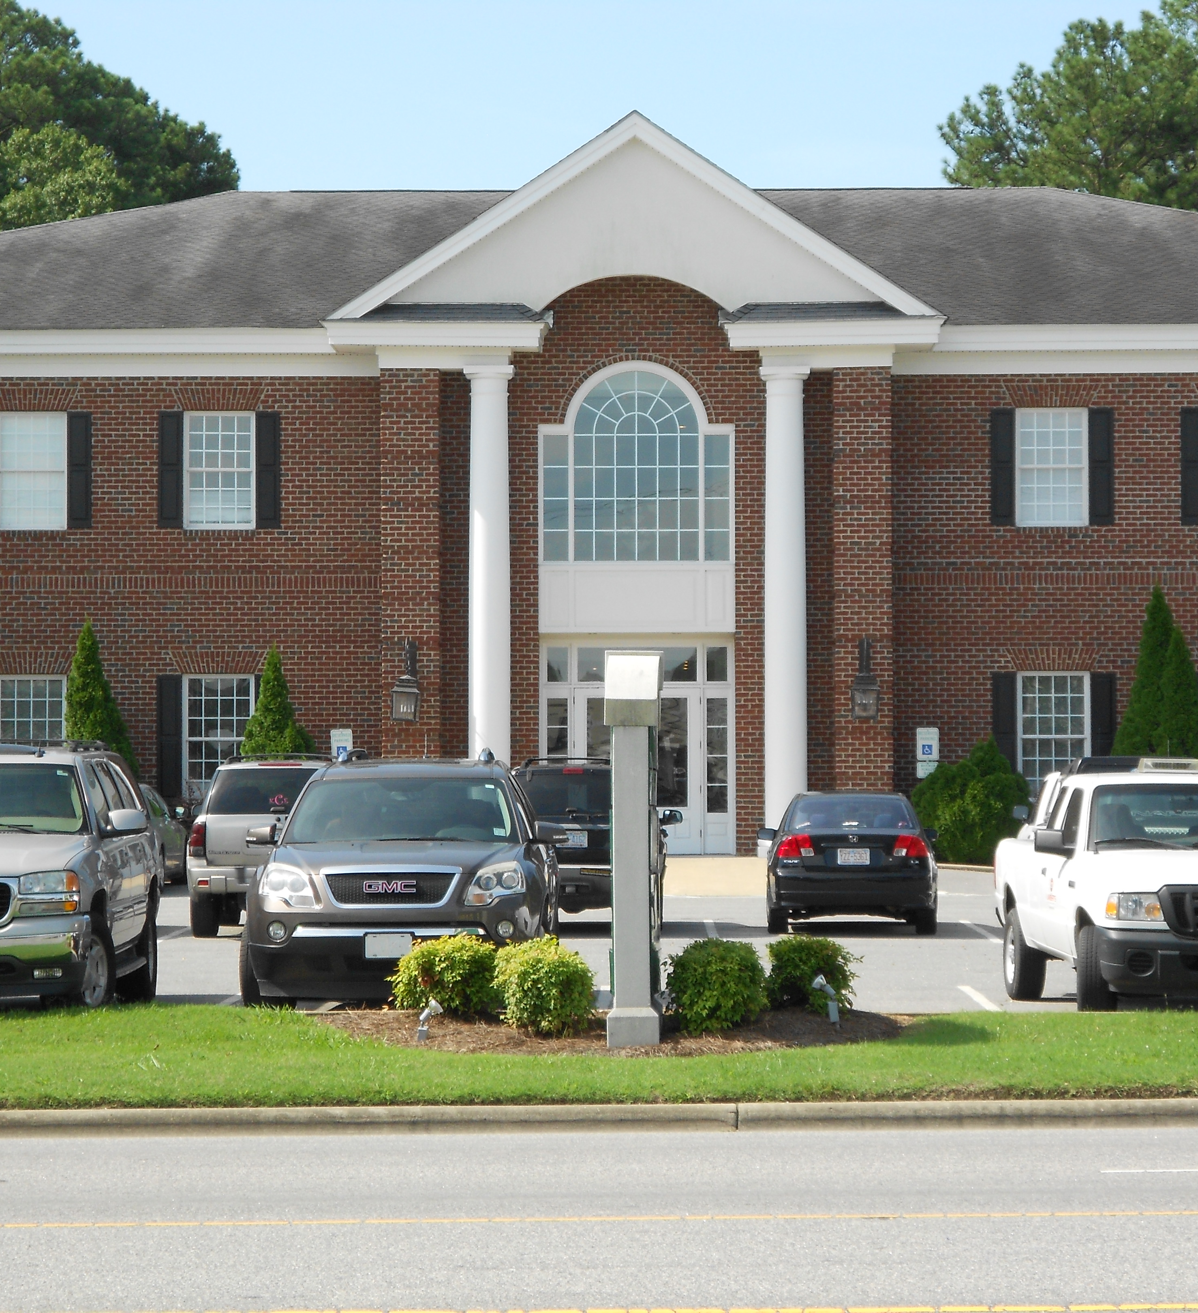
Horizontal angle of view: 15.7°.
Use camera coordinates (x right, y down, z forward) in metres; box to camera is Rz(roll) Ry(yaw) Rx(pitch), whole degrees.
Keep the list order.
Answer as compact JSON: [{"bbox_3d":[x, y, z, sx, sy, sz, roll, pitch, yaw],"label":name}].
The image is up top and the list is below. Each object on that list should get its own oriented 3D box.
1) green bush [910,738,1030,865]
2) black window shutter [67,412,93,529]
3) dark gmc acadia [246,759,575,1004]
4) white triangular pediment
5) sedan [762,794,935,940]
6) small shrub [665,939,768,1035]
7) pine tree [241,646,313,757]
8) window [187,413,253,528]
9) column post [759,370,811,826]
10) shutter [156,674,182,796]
[{"bbox_3d":[5.012,1.947,58.700,1.624,1.772,1.500,0,-2,1],"label":"green bush"},{"bbox_3d":[-7.438,-2.663,62.373,0.369,1.692,0.050,0,-2,1],"label":"black window shutter"},{"bbox_3d":[-1.287,1.615,30.348,2.000,1.800,5.100,0,-2,1],"label":"dark gmc acadia"},{"bbox_3d":[0.490,-6.185,61.085,8.567,2.901,0.800,0,-1,0],"label":"white triangular pediment"},{"bbox_3d":[2.570,2.120,45.200,1.740,1.440,4.450,0,-2,2],"label":"sedan"},{"bbox_3d":[0.709,1.994,26.200,0.618,0.585,0.620,0,-2,1],"label":"small shrub"},{"bbox_3d":[-4.529,1.330,61.280,1.118,2.987,1.120,0,-2,2],"label":"pine tree"},{"bbox_3d":[-5.453,-2.676,62.547,1.033,1.697,0.120,0,-2,2],"label":"window"},{"bbox_3d":[2.608,-0.630,60.989,0.728,6.917,0.720,0,-2,1],"label":"column post"},{"bbox_3d":[-6.143,1.206,62.221,0.372,1.885,0.050,0,-2,1],"label":"shutter"}]

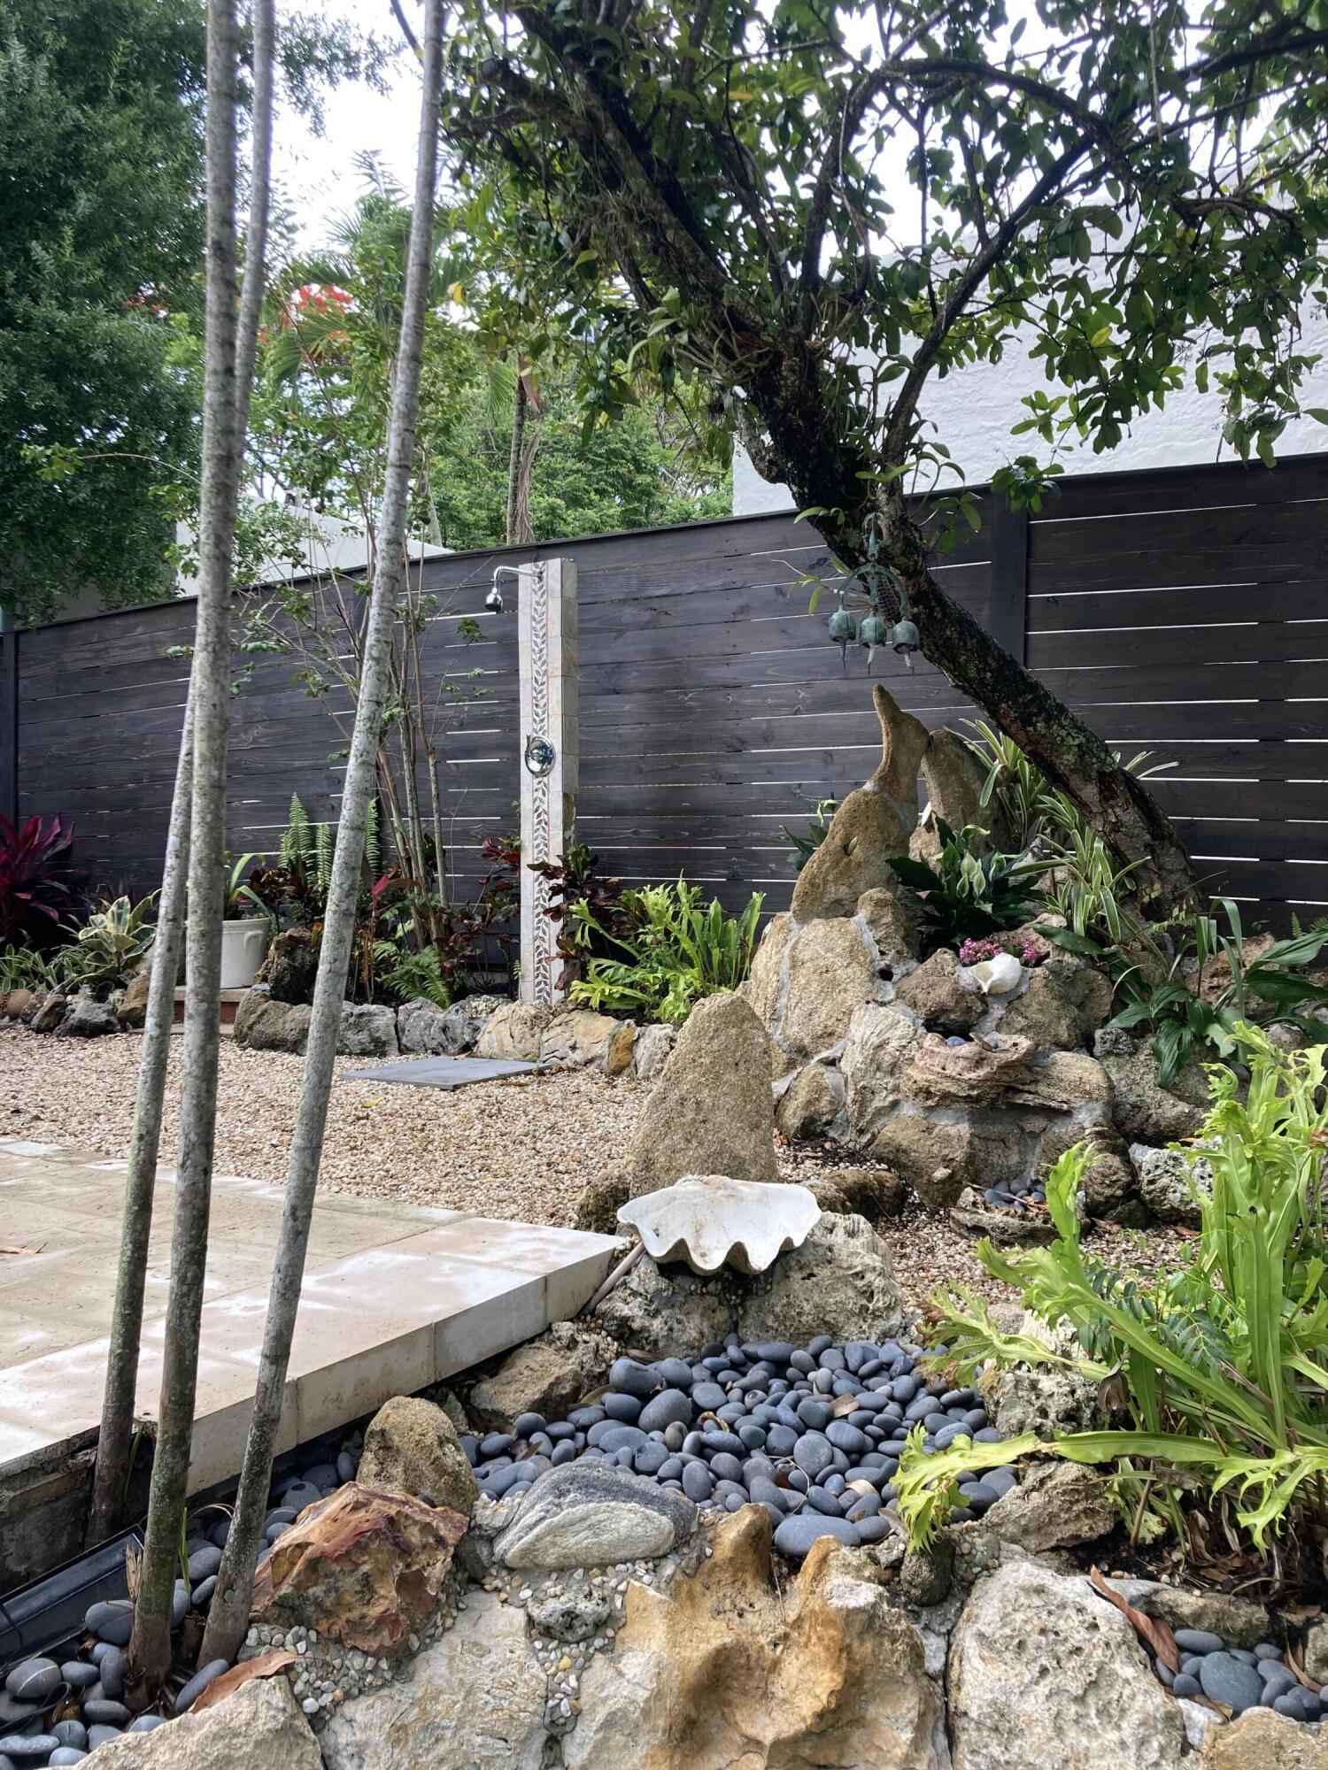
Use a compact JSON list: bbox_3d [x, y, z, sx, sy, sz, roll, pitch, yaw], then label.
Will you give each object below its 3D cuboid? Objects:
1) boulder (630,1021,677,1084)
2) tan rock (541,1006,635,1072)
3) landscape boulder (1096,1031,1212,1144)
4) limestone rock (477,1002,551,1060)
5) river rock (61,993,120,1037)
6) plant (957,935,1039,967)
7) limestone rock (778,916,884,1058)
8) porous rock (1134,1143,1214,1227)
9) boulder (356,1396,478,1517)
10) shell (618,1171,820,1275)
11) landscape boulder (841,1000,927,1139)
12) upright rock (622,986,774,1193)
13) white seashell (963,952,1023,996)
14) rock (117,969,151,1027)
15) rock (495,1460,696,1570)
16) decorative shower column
[{"bbox_3d":[-0.032,0.573,4.920,0.150,0.205,0.180,0,1,-5],"label":"boulder"},{"bbox_3d":[-0.293,0.594,5.520,0.340,0.250,0.240,0,1,30],"label":"tan rock"},{"bbox_3d":[1.181,0.486,3.450,0.270,0.270,0.270,0,1,0],"label":"landscape boulder"},{"bbox_3d":[-0.634,0.618,6.085,0.310,0.230,0.240,0,3,0],"label":"limestone rock"},{"bbox_3d":[-2.689,0.611,6.715,0.260,0.190,0.210,0,3,0],"label":"river rock"},{"bbox_3d":[1.007,0.197,4.334,0.260,0.120,0.200,0,3,0],"label":"plant"},{"bbox_3d":[0.495,0.300,4.250,0.320,0.410,0.280,0,1,0],"label":"limestone rock"},{"bbox_3d":[1.104,0.641,3.080,0.190,0.170,0.170,0,1,20],"label":"porous rock"},{"bbox_3d":[-0.345,0.799,2.000,0.165,0.175,0.150,0,1,0],"label":"boulder"},{"bbox_3d":[0.118,0.763,3.238,0.450,0.170,0.270,0,3,0],"label":"shell"},{"bbox_3d":[0.619,0.518,4.020,0.240,0.380,0.250,0,1,0],"label":"landscape boulder"},{"bbox_3d":[0.075,0.470,3.150,0.335,0.470,0.230,0,1,0],"label":"upright rock"},{"bbox_3d":[0.809,0.218,3.520,0.140,0.100,0.120,0,1,13],"label":"white seashell"},{"bbox_3d":[-2.372,0.510,6.430,0.165,0.250,0.170,0,1,-20],"label":"rock"},{"bbox_3d":[-0.092,0.842,1.920,0.260,0.115,0.150,0,1,-3],"label":"rock"},{"bbox_3d":[-0.473,-0.403,5.800,0.225,1.840,0.120,0,1,36],"label":"decorative shower column"}]

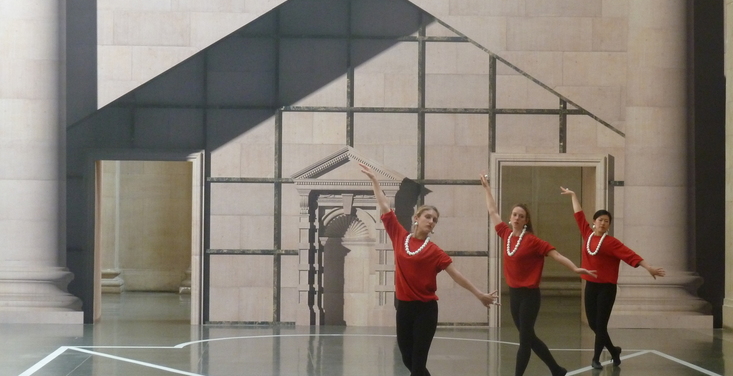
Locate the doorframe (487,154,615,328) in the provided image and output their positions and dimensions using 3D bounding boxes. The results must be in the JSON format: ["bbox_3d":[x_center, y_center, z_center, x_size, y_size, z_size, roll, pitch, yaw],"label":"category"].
[{"bbox_3d":[2.466,0.718,23.718,1.670,2.320,0.300,1,-1,-3],"label":"doorframe"}]

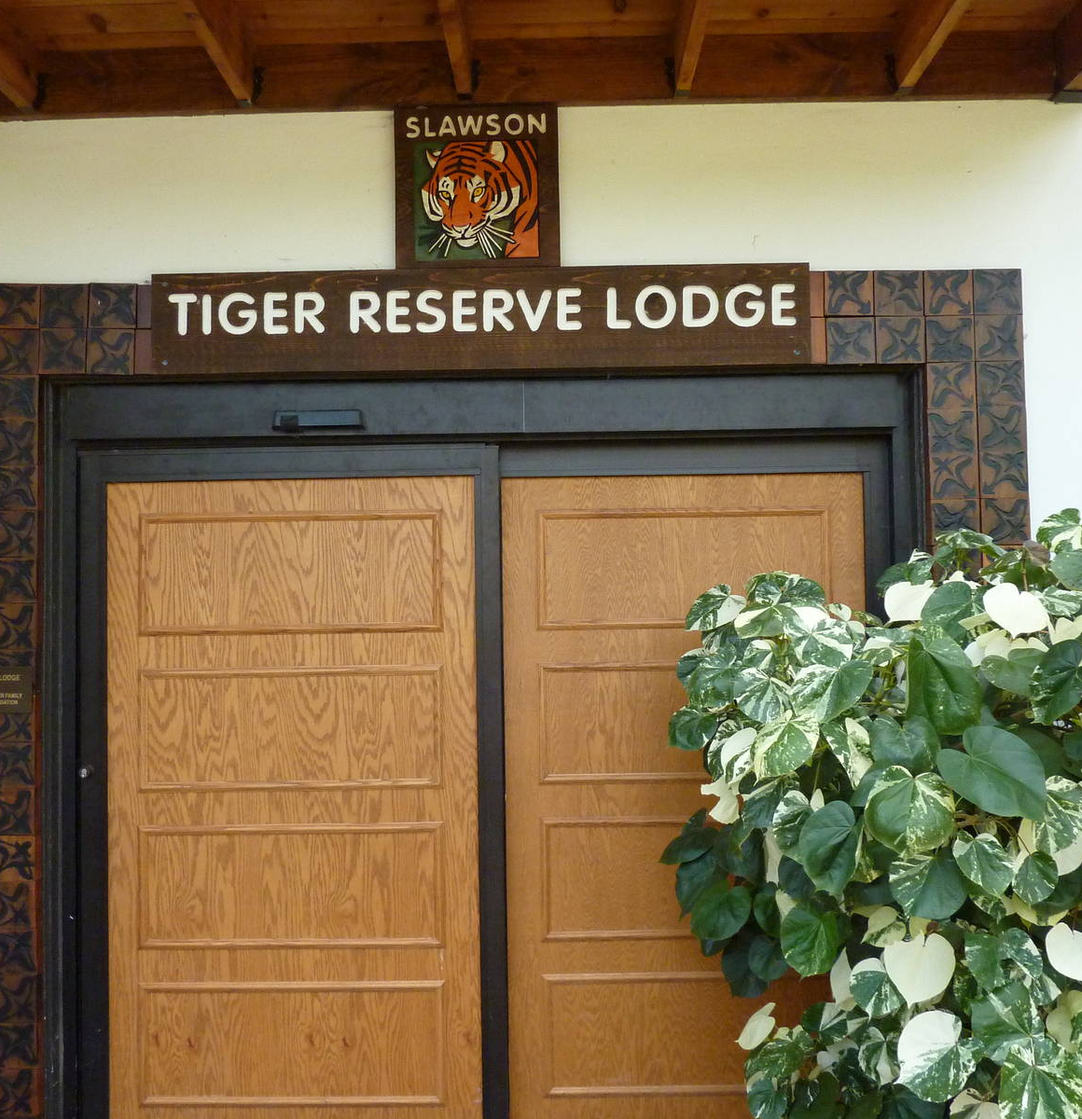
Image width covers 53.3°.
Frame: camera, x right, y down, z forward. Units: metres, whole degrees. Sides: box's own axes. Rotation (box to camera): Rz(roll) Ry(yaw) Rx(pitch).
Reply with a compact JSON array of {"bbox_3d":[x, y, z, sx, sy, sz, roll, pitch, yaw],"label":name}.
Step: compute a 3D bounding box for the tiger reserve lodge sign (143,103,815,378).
[{"bbox_3d":[-0.173,-0.901,3.031,1.833,0.748,0.042,-1,-2,1],"label":"tiger reserve lodge sign"}]

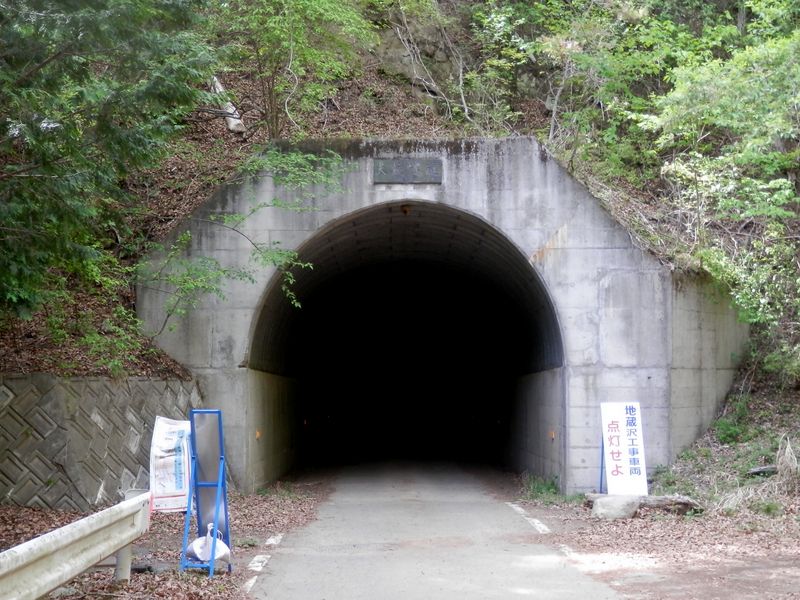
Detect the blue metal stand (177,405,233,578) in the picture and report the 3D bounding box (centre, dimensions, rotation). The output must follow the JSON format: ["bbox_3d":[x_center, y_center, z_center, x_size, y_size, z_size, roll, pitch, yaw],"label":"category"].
[{"bbox_3d":[-1.620,1.602,9.498,0.280,1.370,0.380,-1,-5,16],"label":"blue metal stand"}]

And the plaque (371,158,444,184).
[{"bbox_3d":[0.123,-1.990,17.506,1.060,0.400,0.060,0,-5,0],"label":"plaque"}]

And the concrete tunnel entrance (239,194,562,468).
[{"bbox_3d":[0.106,0.797,18.550,4.820,4.460,2.500,0,-5,0],"label":"concrete tunnel entrance"}]

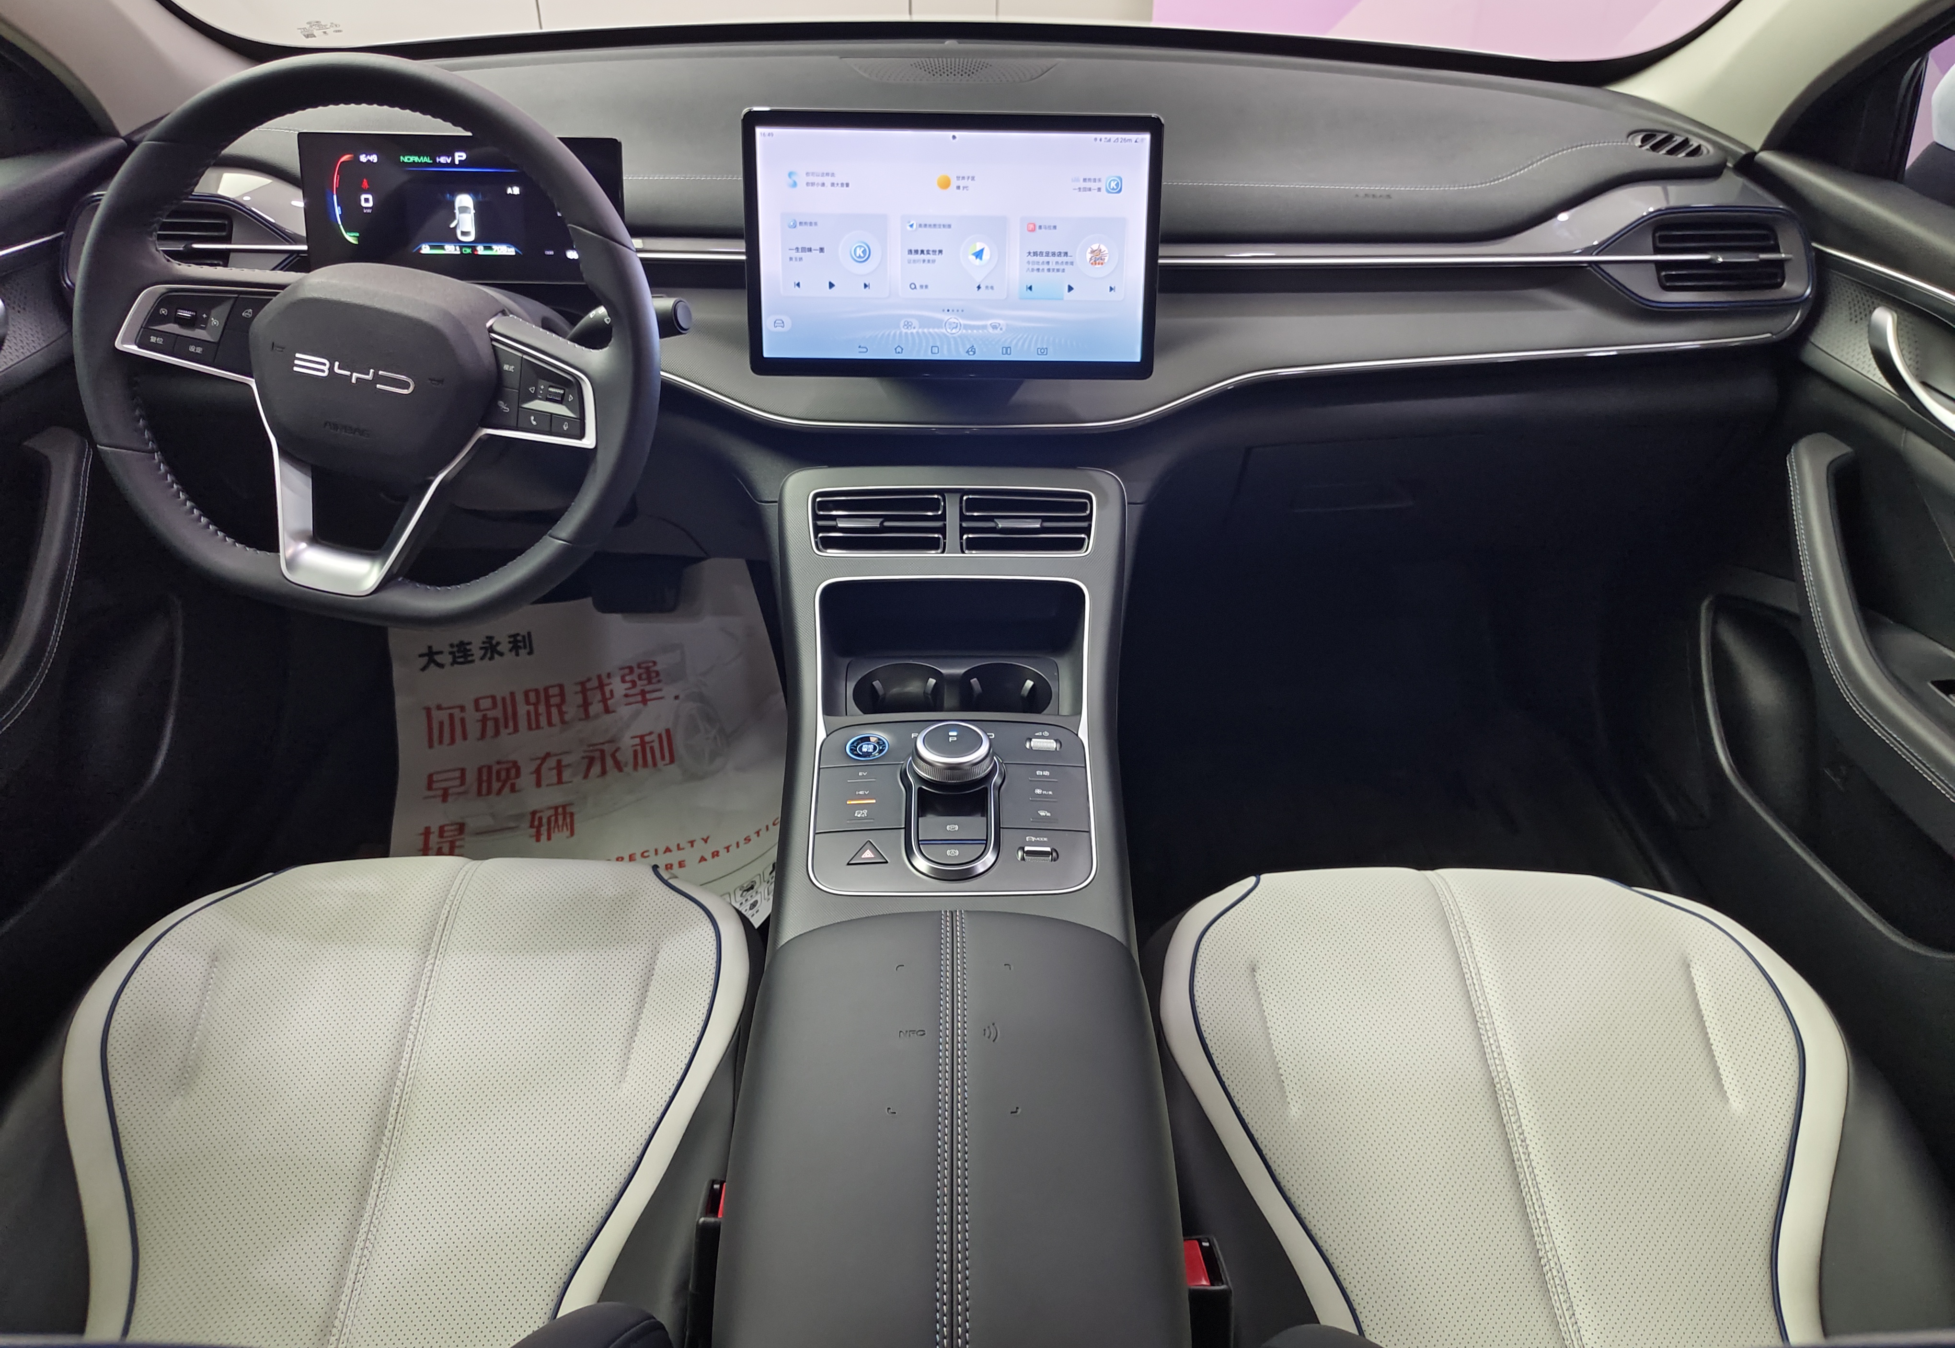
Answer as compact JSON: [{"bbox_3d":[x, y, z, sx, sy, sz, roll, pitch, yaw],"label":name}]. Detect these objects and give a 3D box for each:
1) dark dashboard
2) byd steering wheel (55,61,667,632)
[{"bbox_3d":[-0.022,-0.353,1.230,1.400,0.355,0.560,-1,31,-1],"label":"dark dashboard"},{"bbox_3d":[-0.390,-0.216,0.897,0.370,0.355,0.100,11,4,-2],"label":"byd steering wheel"}]

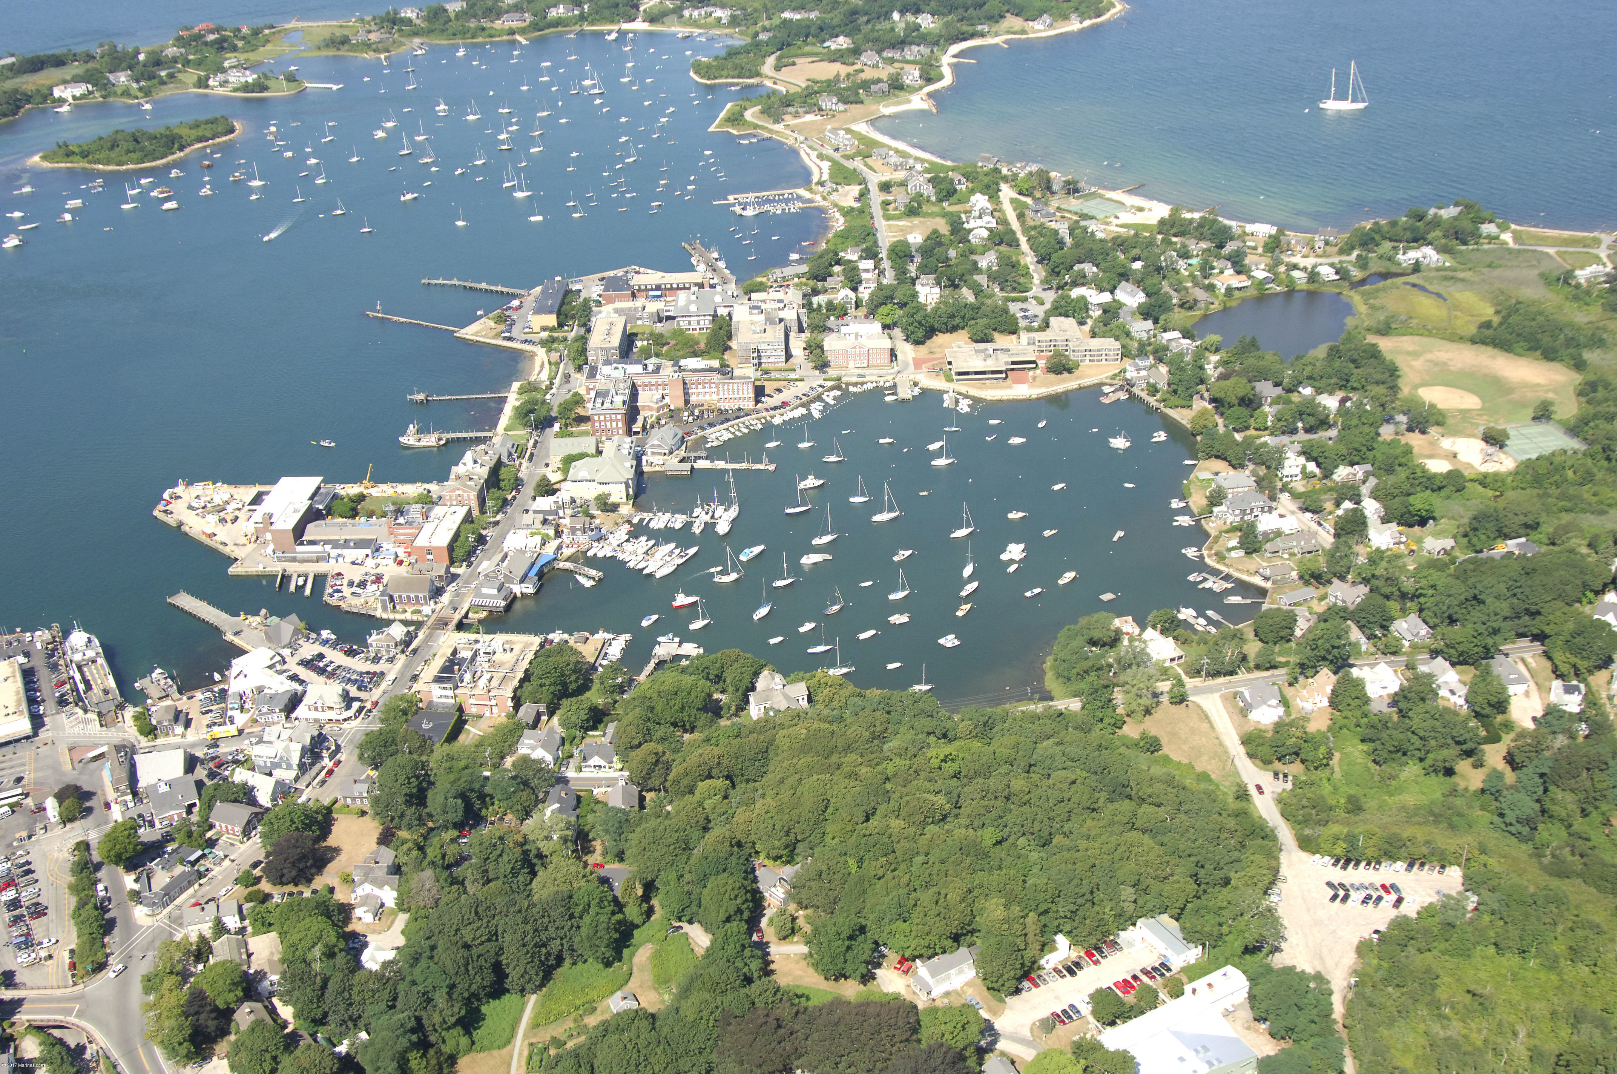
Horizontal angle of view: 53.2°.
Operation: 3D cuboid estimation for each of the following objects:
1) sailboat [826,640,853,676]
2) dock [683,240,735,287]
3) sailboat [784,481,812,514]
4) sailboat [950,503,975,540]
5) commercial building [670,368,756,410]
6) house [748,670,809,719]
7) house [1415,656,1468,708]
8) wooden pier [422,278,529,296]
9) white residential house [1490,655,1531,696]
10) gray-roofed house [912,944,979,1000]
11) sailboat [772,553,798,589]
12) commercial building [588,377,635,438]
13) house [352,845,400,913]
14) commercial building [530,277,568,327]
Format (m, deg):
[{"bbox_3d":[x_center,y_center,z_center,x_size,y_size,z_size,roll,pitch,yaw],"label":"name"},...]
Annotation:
[{"bbox_3d":[11.470,44.420,600.210,10.000,15.000,3.200,-11,28,-15],"label":"sailboat"},{"bbox_3d":[-66.970,-183.830,1089.150,10.260,4.000,95.610,-10,28,-15],"label":"dock"},{"bbox_3d":[-5.320,-19.720,724.960,12.200,17.300,3.600,-12,28,-18],"label":"sailboat"},{"bbox_3d":[67.080,-7.490,701.590,12.210,15.300,3.810,-16,31,-23],"label":"sailboat"},{"bbox_3d":[-49.540,-77.090,835.930,43.550,16.500,18.000,-2,28,1],"label":"commercial building"},{"bbox_3d":[-10.750,56.430,576.690,20.000,10.200,18.800,-11,29,-15],"label":"house"},{"bbox_3d":[225.070,51.370,572.670,10.600,9.300,21.000,-4,28,-2],"label":"house"},{"bbox_3d":[-219.770,-163.550,1061.880,82.660,4.000,4.200,9,29,21],"label":"wooden pier"},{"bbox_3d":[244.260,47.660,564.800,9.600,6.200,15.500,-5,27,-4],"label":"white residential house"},{"bbox_3d":[38.060,120.880,453.830,18.000,8.300,8.800,-16,31,-24],"label":"gray-roofed house"},{"bbox_3d":[-10.200,13.330,669.790,10.320,15.000,3.330,-13,30,-18],"label":"sailboat"},{"bbox_3d":[-101.910,-68.010,841.920,17.750,14.250,48.610,-3,27,0],"label":"commercial building"},{"bbox_3d":[-130.180,103.010,487.970,12.800,8.300,19.000,-2,27,1],"label":"house"},{"bbox_3d":[-159.550,-143.960,1003.670,14.720,10.220,67.780,-3,27,-1],"label":"commercial building"}]

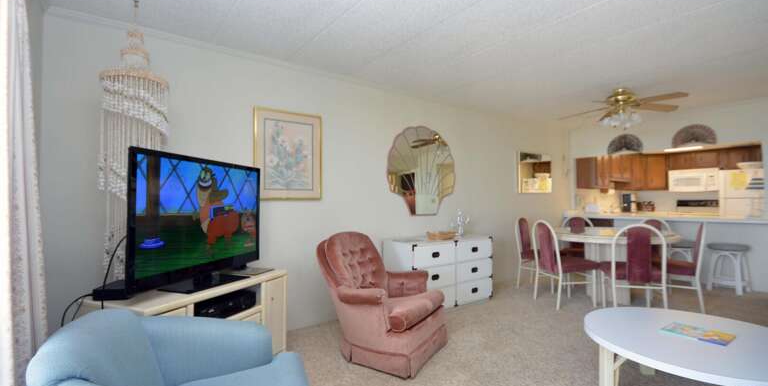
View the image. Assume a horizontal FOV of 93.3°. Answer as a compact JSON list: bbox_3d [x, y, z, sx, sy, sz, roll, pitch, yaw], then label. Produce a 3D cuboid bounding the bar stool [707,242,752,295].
[{"bbox_3d":[4.568,1.006,4.793,0.430,0.605,0.430,1,0,-37],"label":"bar stool"}]

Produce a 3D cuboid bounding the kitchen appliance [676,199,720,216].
[{"bbox_3d":[5.661,0.734,6.524,0.680,1.180,0.760,1,0,-37],"label":"kitchen appliance"}]

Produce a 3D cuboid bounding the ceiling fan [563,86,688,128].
[{"bbox_3d":[2.717,-0.965,4.162,1.350,0.450,1.350,1,-1,-37],"label":"ceiling fan"}]

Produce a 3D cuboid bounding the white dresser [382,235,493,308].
[{"bbox_3d":[0.677,0.898,4.224,1.320,0.740,0.430,1,0,-37],"label":"white dresser"}]

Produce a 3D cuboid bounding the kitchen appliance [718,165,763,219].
[{"bbox_3d":[6.437,0.468,6.319,0.750,1.720,0.750,1,-1,-37],"label":"kitchen appliance"}]

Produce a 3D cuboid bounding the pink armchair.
[{"bbox_3d":[0.010,0.798,2.974,0.860,0.920,0.750,0,0,30],"label":"pink armchair"}]

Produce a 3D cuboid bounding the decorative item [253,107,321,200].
[{"bbox_3d":[-0.854,-0.344,3.302,0.645,0.820,0.030,1,0,-37],"label":"decorative item"}]

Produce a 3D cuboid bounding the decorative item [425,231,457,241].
[{"bbox_3d":[0.688,0.512,4.283,0.340,0.080,0.230,1,-1,-37],"label":"decorative item"}]

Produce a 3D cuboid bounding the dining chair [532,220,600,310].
[{"bbox_3d":[2.061,0.804,4.187,0.560,0.956,0.440,1,0,-14],"label":"dining chair"}]

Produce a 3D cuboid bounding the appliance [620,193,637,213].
[{"bbox_3d":[5.034,0.230,7.452,0.260,0.370,0.210,1,0,-37],"label":"appliance"}]

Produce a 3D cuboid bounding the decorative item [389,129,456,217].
[{"bbox_3d":[0.490,-0.263,4.310,1.100,1.055,0.030,1,0,-37],"label":"decorative item"}]

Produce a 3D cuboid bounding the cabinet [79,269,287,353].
[{"bbox_3d":[-1.239,0.931,2.460,0.542,0.629,1.121,0,-1,24],"label":"cabinet"}]

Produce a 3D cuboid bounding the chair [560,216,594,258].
[{"bbox_3d":[2.663,0.818,5.053,0.460,0.960,0.540,-1,-1,38],"label":"chair"}]

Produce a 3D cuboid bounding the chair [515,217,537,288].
[{"bbox_3d":[2.103,0.809,4.875,0.440,0.950,0.560,1,0,-44],"label":"chair"}]

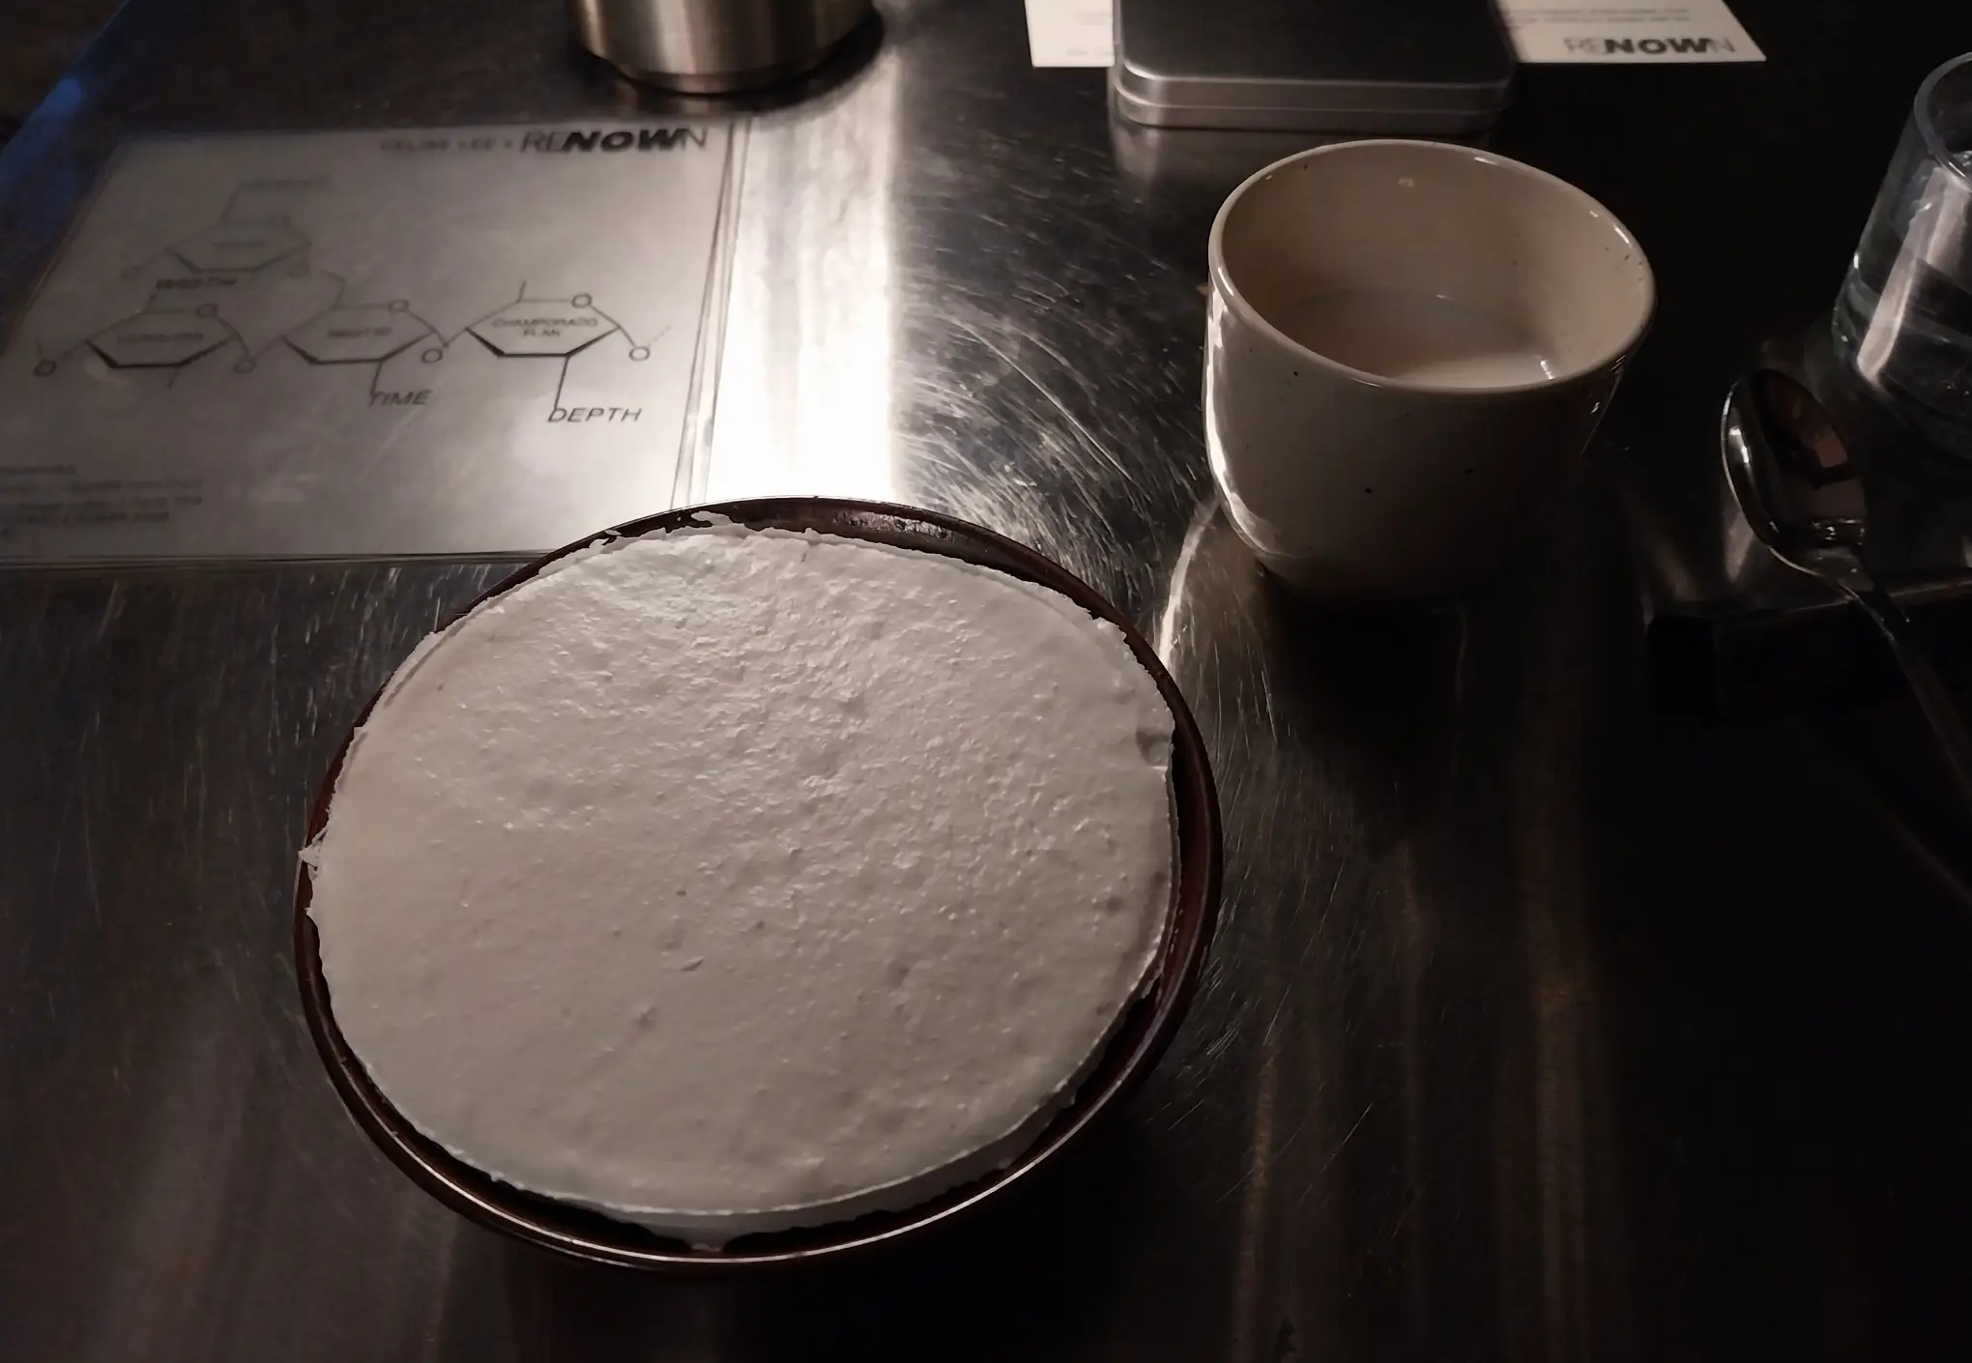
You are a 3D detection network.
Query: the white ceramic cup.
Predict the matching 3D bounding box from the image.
[{"bbox_3d":[0.087,-0.059,0.321,0.086,0.075,0.086,0,50,0],"label":"white ceramic cup"}]

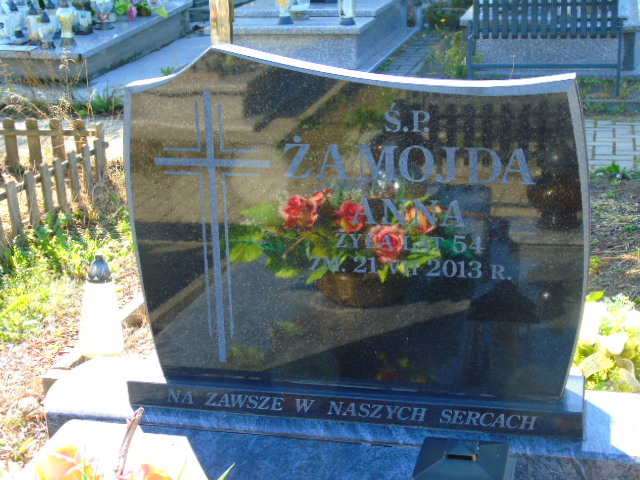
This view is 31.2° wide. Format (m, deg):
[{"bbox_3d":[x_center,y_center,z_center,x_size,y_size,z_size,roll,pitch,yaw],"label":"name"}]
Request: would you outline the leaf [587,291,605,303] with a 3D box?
[{"bbox_3d":[0.589,0.121,2.450,0.041,0.024,0.030,3,18,14],"label":"leaf"}]

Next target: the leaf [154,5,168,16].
[{"bbox_3d":[-1.272,-1.838,9.200,0.110,0.090,0.060,-4,18,-7],"label":"leaf"}]

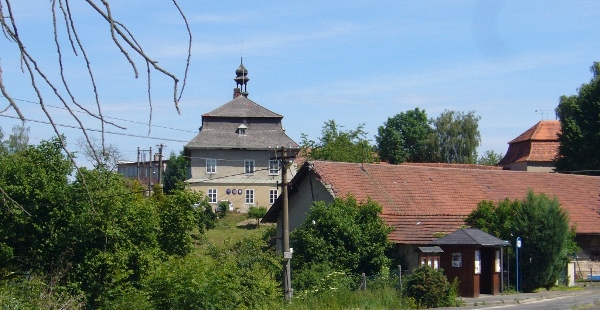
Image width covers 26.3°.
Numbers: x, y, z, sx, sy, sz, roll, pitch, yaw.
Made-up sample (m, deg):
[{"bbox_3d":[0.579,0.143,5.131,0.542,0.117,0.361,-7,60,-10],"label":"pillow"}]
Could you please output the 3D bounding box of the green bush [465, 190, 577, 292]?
[{"bbox_3d":[11.065,4.240,64.361,5.500,5.200,4.500,-1,-4,12],"label":"green bush"}]

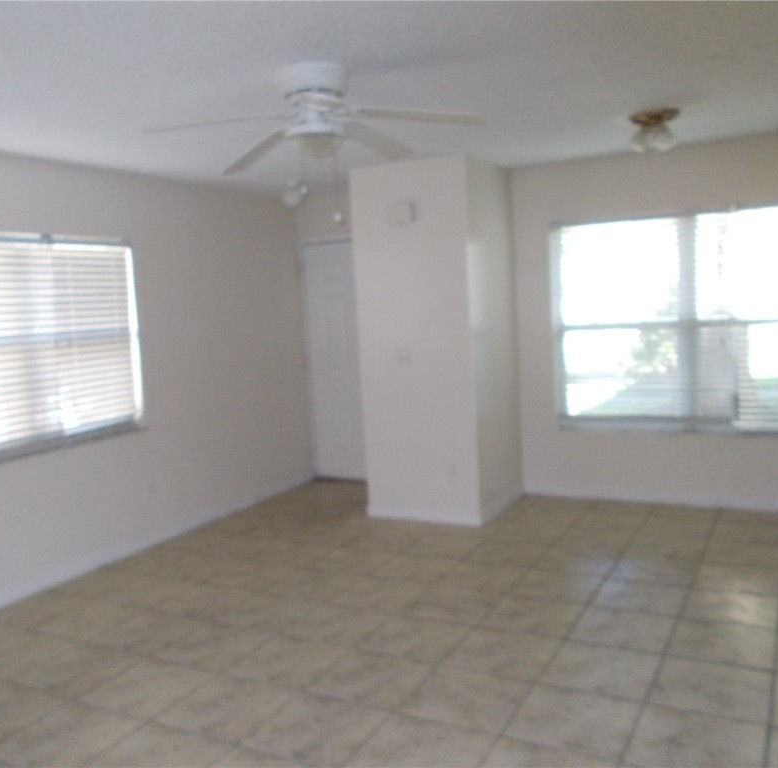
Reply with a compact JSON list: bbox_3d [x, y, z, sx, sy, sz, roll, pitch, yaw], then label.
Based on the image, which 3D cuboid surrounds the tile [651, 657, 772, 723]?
[{"bbox_3d":[1.196,1.131,2.846,0.402,0.010,0.402,0,7,29],"label":"tile"}]

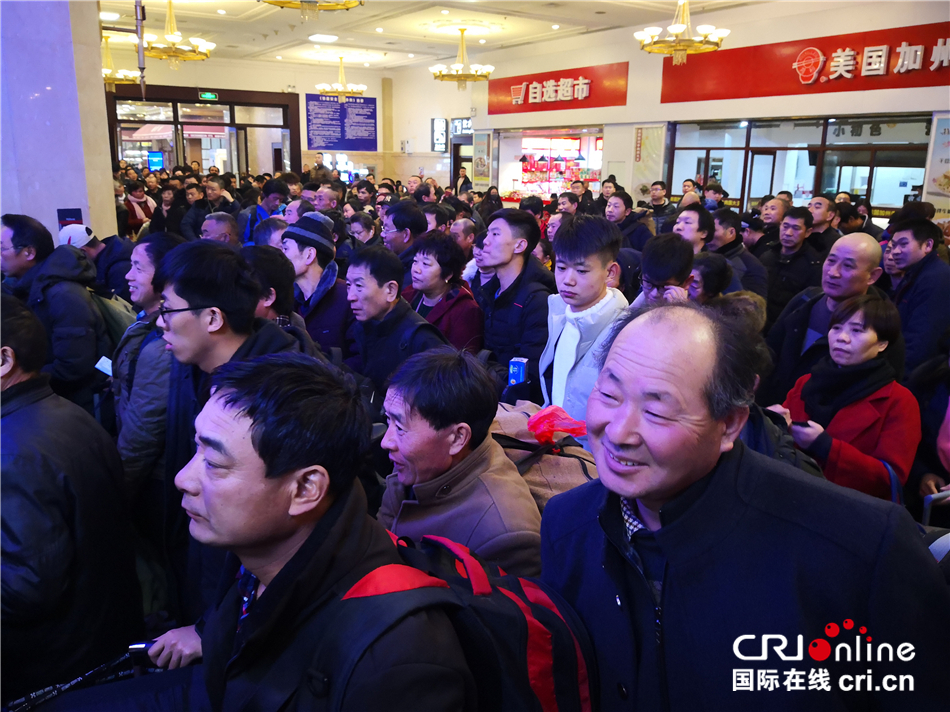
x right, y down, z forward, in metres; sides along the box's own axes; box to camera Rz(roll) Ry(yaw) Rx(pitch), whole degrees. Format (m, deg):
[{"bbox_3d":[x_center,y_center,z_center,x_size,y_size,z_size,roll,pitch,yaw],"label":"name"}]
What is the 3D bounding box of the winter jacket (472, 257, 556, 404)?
[{"bbox_3d":[0.181,-0.065,3.170,0.330,0.710,0.520,-11,19,-36],"label":"winter jacket"}]

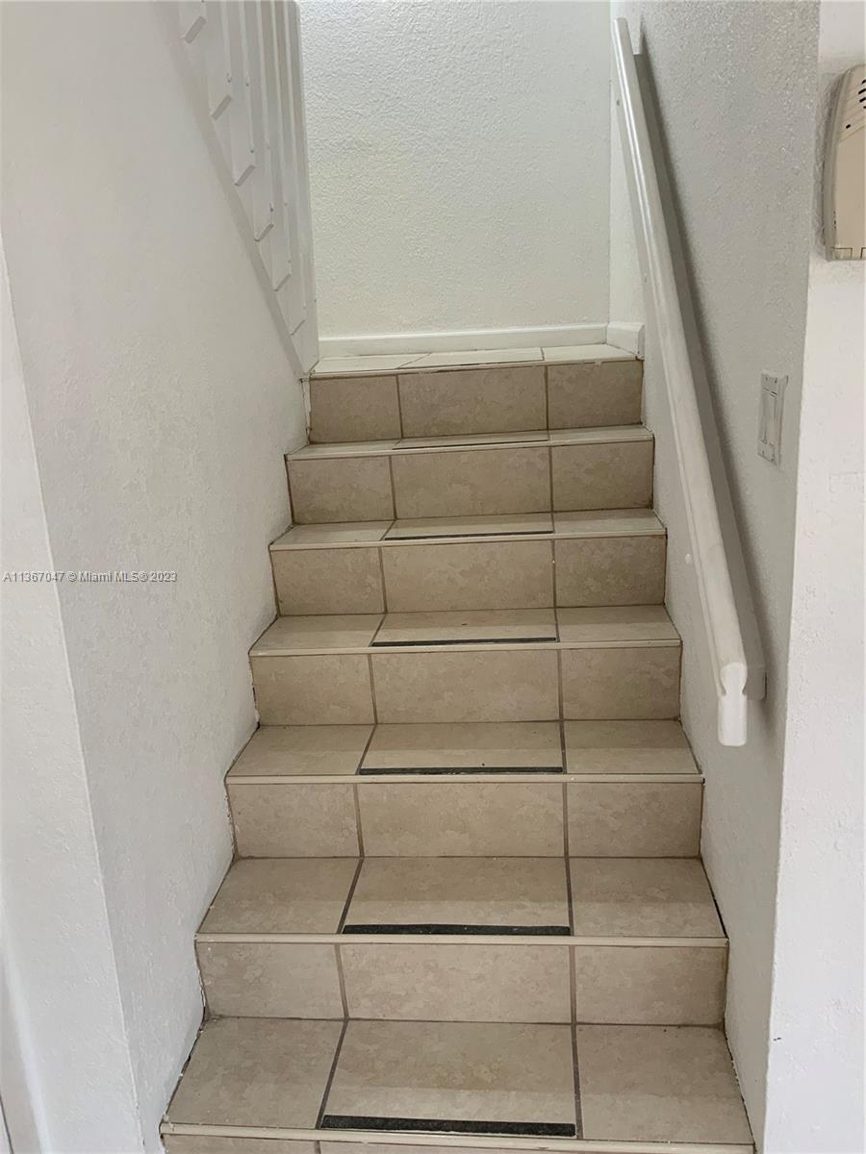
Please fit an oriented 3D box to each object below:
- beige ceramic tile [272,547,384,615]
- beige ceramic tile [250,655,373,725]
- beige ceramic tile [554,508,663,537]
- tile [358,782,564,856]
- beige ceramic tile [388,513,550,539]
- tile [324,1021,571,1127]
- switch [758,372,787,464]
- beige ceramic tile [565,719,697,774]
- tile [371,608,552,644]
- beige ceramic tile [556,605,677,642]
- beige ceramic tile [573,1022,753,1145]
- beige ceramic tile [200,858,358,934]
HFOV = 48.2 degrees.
[{"bbox_3d":[-0.263,0.010,2.464,0.272,0.171,0.010,-2,16,7],"label":"beige ceramic tile"},{"bbox_3d":[-0.284,0.269,2.292,0.278,0.175,0.010,-2,16,7],"label":"beige ceramic tile"},{"bbox_3d":[0.436,-0.135,2.423,0.261,0.012,0.243,-2,16,7],"label":"beige ceramic tile"},{"bbox_3d":[0.061,0.512,2.042,0.426,0.173,0.010,-2,16,7],"label":"tile"},{"bbox_3d":[0.097,-0.129,2.526,0.421,0.010,0.254,-2,16,7],"label":"beige ceramic tile"},{"bbox_3d":[0.037,0.863,1.667,0.413,0.012,0.246,-2,16,7],"label":"tile"},{"bbox_3d":[0.425,-0.199,1.215,0.008,0.113,0.113,-2,15,7],"label":"switch"},{"bbox_3d":[0.424,0.371,2.107,0.270,0.010,0.254,-2,16,7],"label":"beige ceramic tile"},{"bbox_3d":[0.080,0.123,2.266,0.413,0.012,0.246,-2,16,7],"label":"tile"},{"bbox_3d":[0.431,0.112,2.283,0.264,0.010,0.253,-2,16,7],"label":"beige ceramic tile"},{"bbox_3d":[0.386,0.866,1.660,0.264,0.010,0.256,-2,16,7],"label":"beige ceramic tile"},{"bbox_3d":[-0.300,0.641,1.949,0.272,0.010,0.257,-2,16,7],"label":"beige ceramic tile"}]

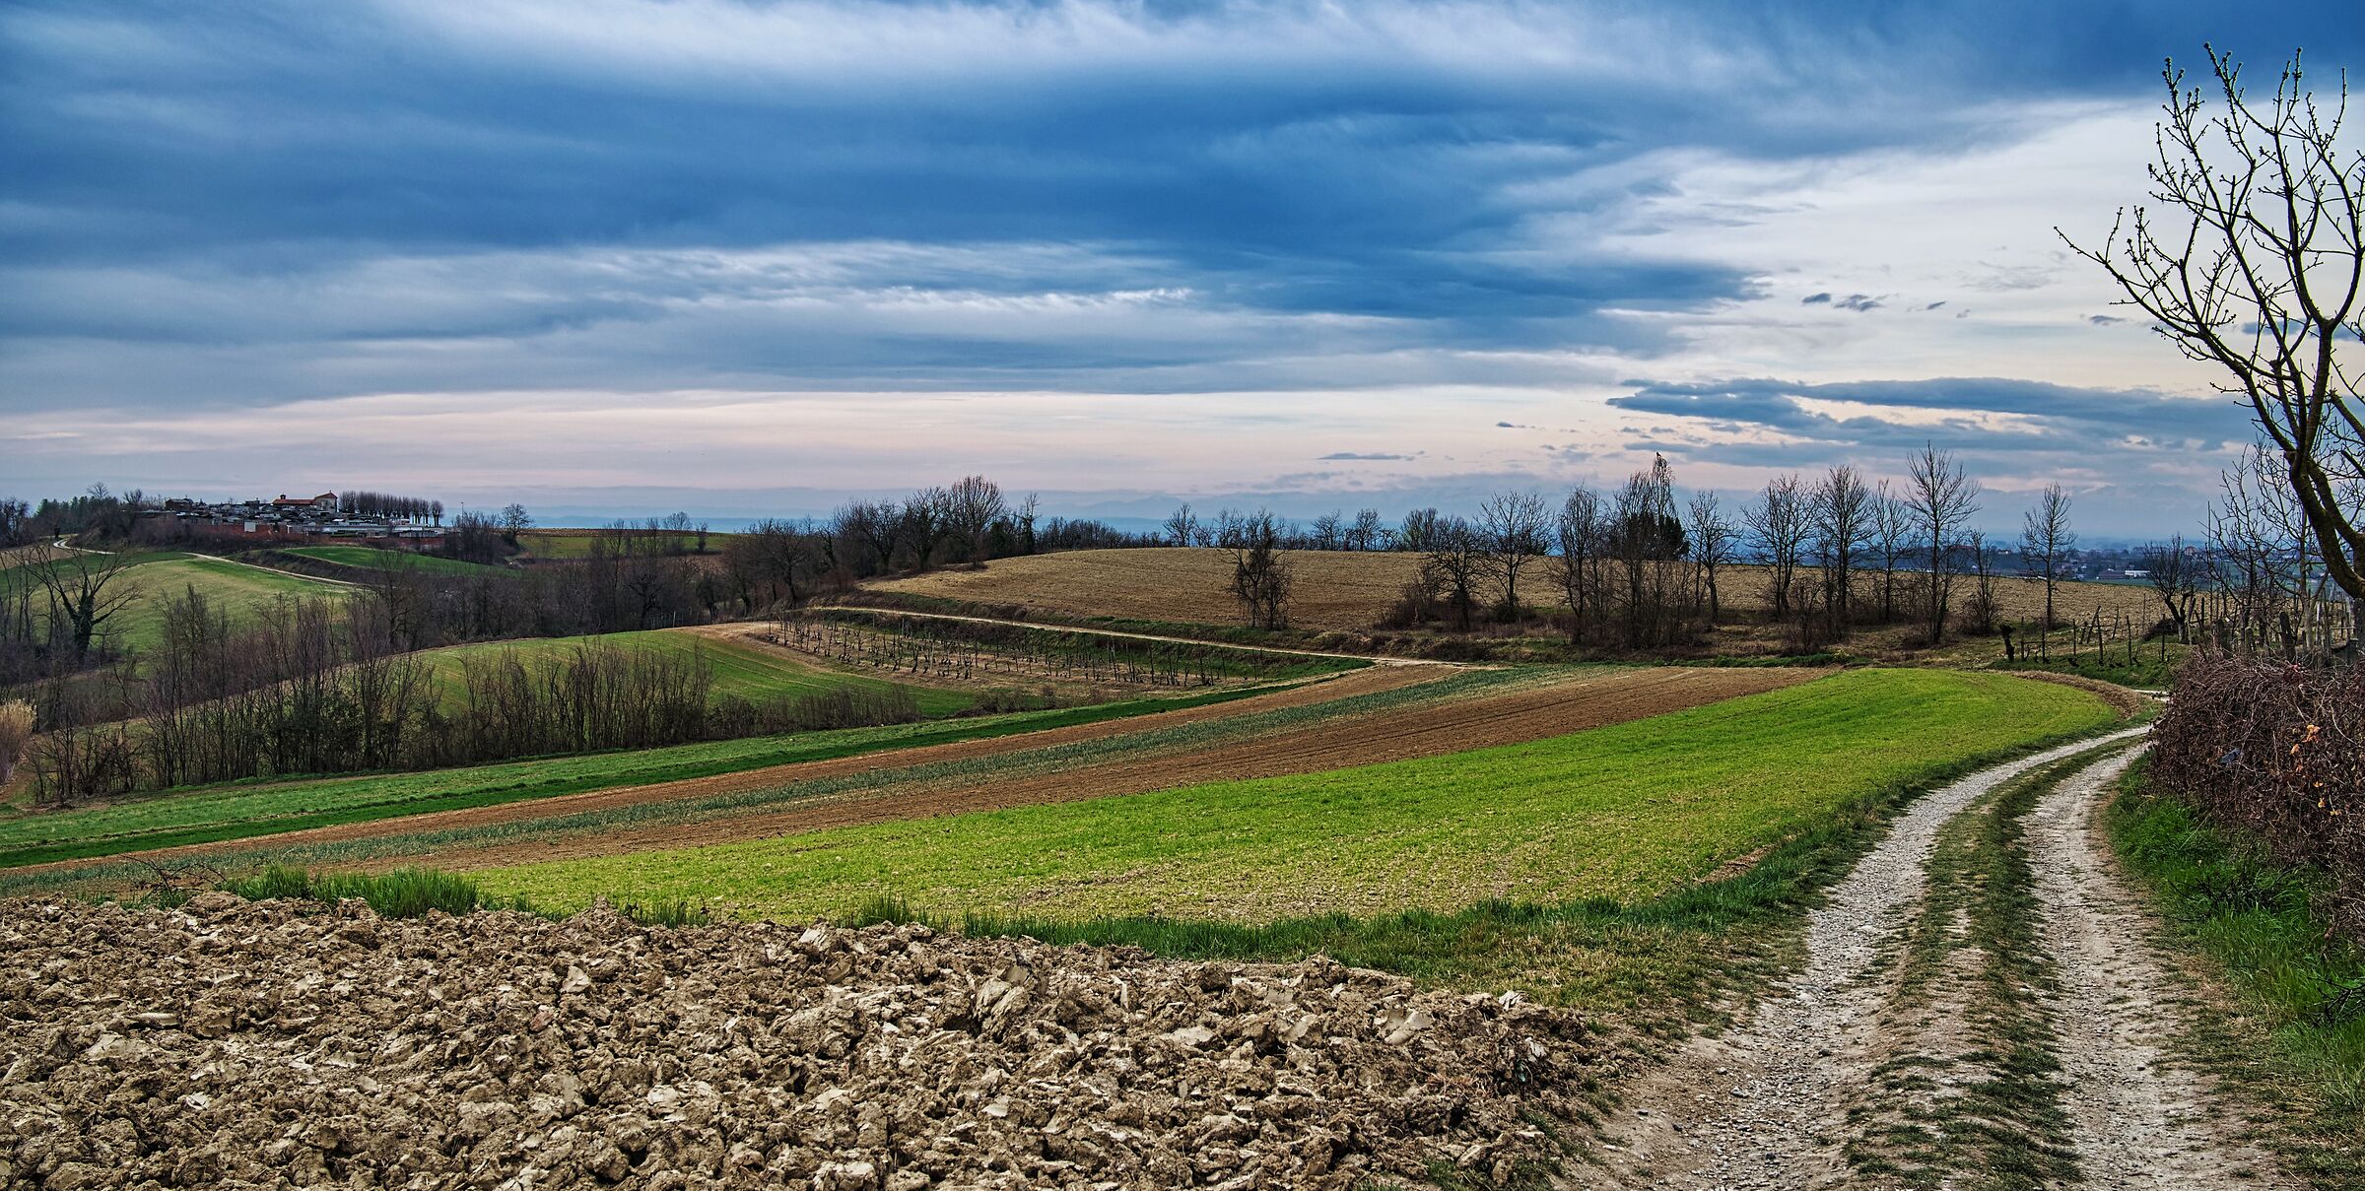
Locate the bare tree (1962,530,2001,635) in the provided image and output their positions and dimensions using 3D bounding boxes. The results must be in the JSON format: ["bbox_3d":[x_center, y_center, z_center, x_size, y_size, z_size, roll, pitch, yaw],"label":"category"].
[{"bbox_3d":[39.100,-0.590,106.000,1.990,5.240,1.930,0,2,0],"label":"bare tree"}]

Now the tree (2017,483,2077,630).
[{"bbox_3d":[44.700,-2.050,112.000,3.150,7.640,3.060,0,2,0],"label":"tree"}]

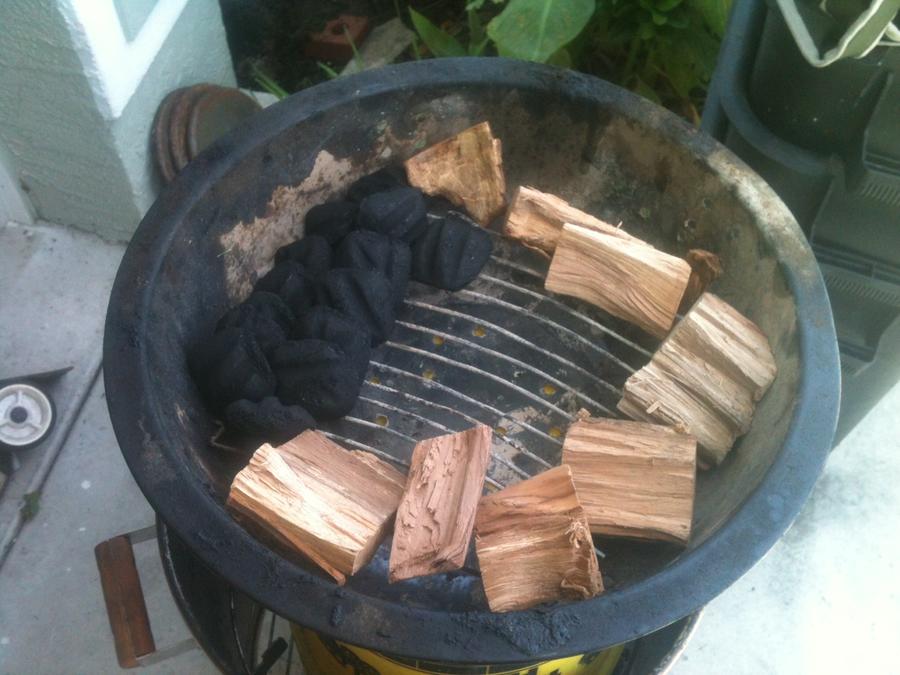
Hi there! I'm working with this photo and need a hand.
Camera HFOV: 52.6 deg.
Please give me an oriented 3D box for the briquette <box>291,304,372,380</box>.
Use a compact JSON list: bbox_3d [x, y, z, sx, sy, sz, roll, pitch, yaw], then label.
[{"bbox_3d":[-0.071,0.002,0.543,0.050,0.031,0.050,4,55,-6],"label":"briquette"}]

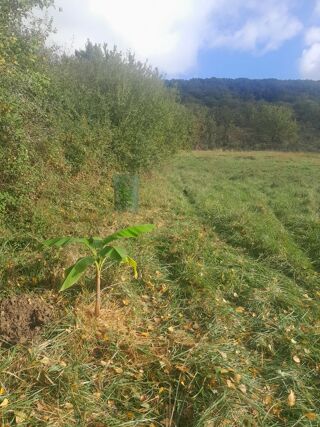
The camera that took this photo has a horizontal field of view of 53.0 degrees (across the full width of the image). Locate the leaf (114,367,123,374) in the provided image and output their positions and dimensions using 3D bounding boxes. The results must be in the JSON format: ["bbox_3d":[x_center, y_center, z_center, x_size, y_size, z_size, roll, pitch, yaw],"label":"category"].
[{"bbox_3d":[-0.264,1.002,2.048,0.053,0.012,0.044,9,23,18],"label":"leaf"}]

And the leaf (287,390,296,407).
[{"bbox_3d":[0.747,1.050,1.819,0.043,0.081,0.012,0,-29,22],"label":"leaf"}]

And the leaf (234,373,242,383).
[{"bbox_3d":[0.484,1.016,1.984,0.031,0.012,0.046,4,47,16],"label":"leaf"}]

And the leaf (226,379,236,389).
[{"bbox_3d":[0.425,1.027,1.931,0.038,0.012,0.059,-26,40,-24],"label":"leaf"}]

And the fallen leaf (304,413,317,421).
[{"bbox_3d":[0.799,1.075,1.702,0.053,0.012,0.054,4,12,17],"label":"fallen leaf"}]

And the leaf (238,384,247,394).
[{"bbox_3d":[0.491,1.034,1.895,0.038,0.012,0.051,-16,45,-2],"label":"leaf"}]

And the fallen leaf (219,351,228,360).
[{"bbox_3d":[0.436,0.970,2.203,0.035,0.012,0.066,-13,24,-25],"label":"fallen leaf"}]

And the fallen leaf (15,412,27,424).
[{"bbox_3d":[-0.731,1.076,1.694,0.060,0.015,0.060,18,27,21],"label":"fallen leaf"}]

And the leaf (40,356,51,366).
[{"bbox_3d":[-0.767,0.983,2.141,0.060,0.012,0.050,0,21,-10],"label":"leaf"}]

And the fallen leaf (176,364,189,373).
[{"bbox_3d":[0.146,0.999,2.065,0.080,0.015,0.050,6,13,26],"label":"fallen leaf"}]

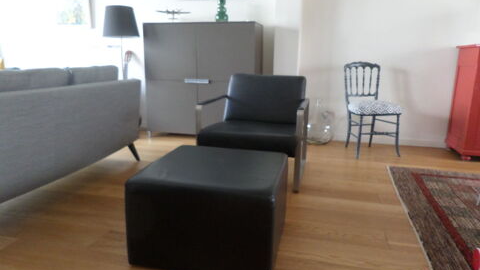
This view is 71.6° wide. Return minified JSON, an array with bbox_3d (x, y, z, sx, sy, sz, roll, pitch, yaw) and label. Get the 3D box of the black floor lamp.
[{"bbox_3d":[-1.307,-0.693,3.768,0.393,1.450,0.393,1,12,0],"label":"black floor lamp"}]

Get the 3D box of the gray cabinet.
[{"bbox_3d":[-0.404,-0.581,3.751,1.233,1.264,0.389,4,12,14],"label":"gray cabinet"}]

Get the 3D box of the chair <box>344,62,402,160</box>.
[{"bbox_3d":[1.298,-0.260,3.270,0.462,0.886,0.443,-1,12,-11],"label":"chair"}]

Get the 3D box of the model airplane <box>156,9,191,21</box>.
[{"bbox_3d":[-0.729,-1.293,3.659,0.408,0.158,0.265,-1,12,-10],"label":"model airplane"}]

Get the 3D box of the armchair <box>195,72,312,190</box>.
[{"bbox_3d":[0.140,-0.074,2.603,0.714,0.769,0.735,4,12,13],"label":"armchair"}]

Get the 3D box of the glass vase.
[{"bbox_3d":[0.905,-0.150,3.701,0.295,0.479,0.295,1,12,0],"label":"glass vase"}]

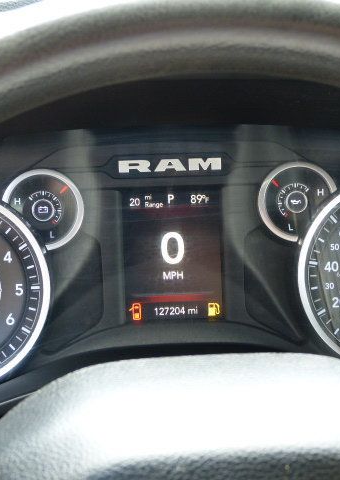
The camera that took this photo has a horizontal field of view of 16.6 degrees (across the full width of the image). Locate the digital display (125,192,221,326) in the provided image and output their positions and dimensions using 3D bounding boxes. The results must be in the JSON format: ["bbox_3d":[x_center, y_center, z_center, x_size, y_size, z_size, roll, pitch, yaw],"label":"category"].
[{"bbox_3d":[0.001,0.008,0.635,0.053,0.072,0.010,-2,3,-3],"label":"digital display"}]

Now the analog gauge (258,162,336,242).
[{"bbox_3d":[0.071,-0.021,0.650,0.044,0.044,0.020,-2,2,0],"label":"analog gauge"}]

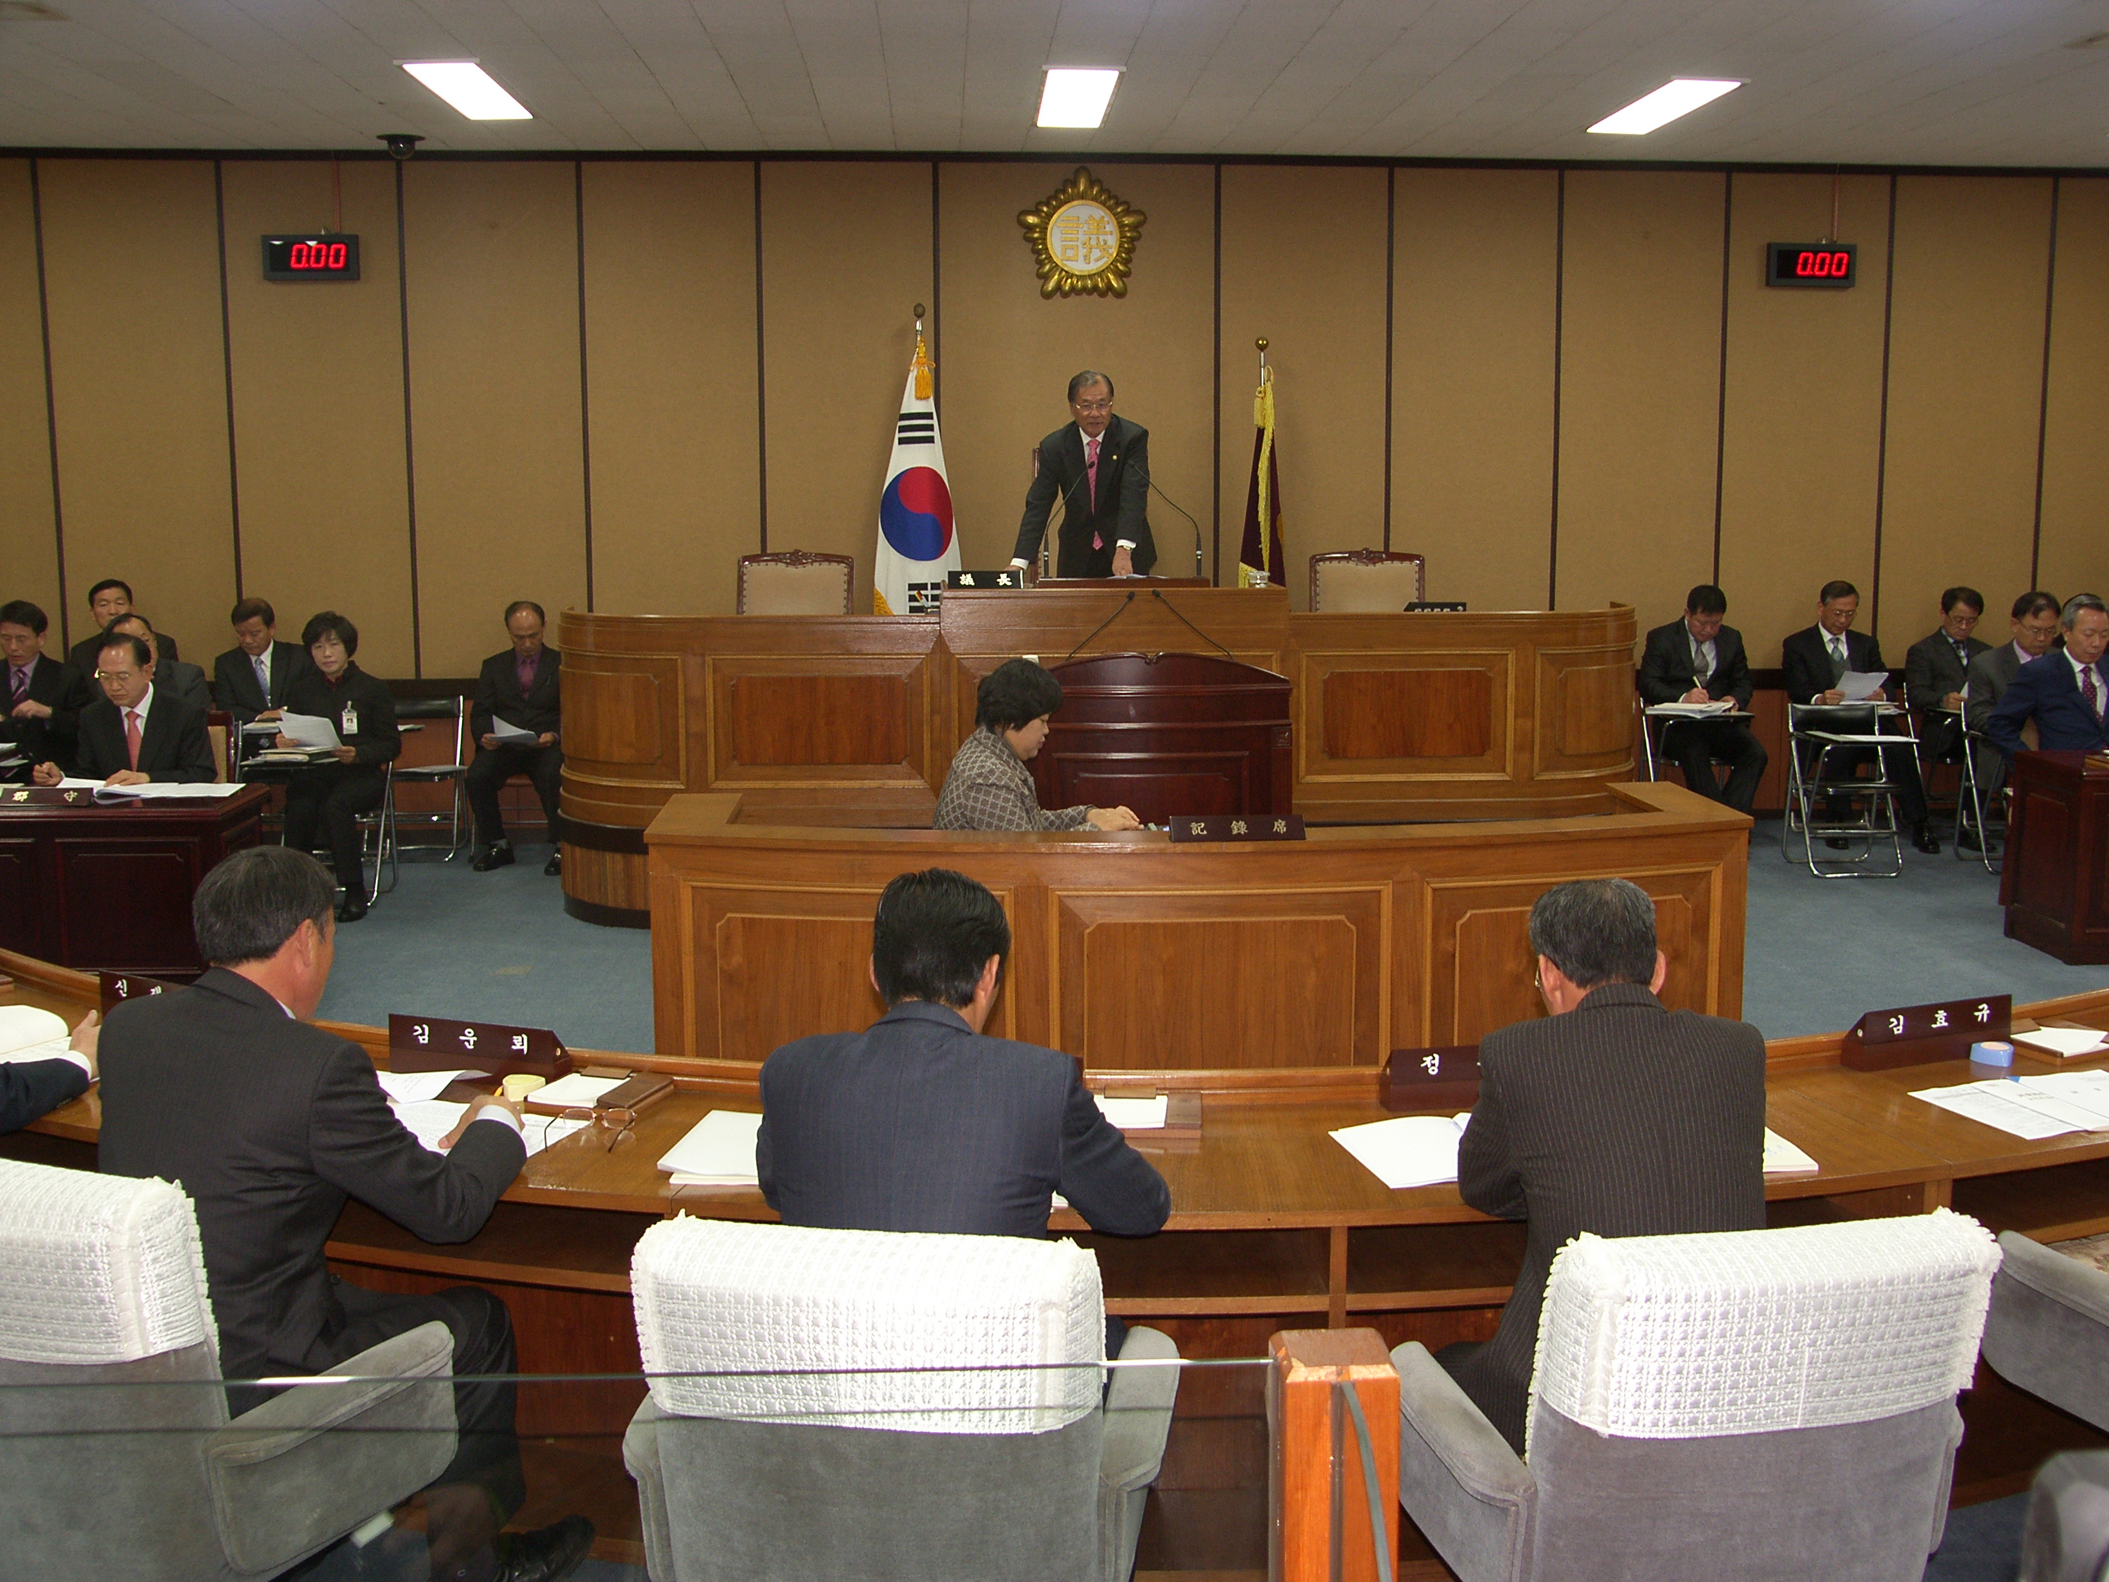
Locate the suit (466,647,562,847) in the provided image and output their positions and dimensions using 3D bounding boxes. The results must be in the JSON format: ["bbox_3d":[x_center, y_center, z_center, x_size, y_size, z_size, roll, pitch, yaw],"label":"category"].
[{"bbox_3d":[-2.552,-0.240,10.180,0.530,0.950,0.660,-1,8,-6],"label":"suit"}]

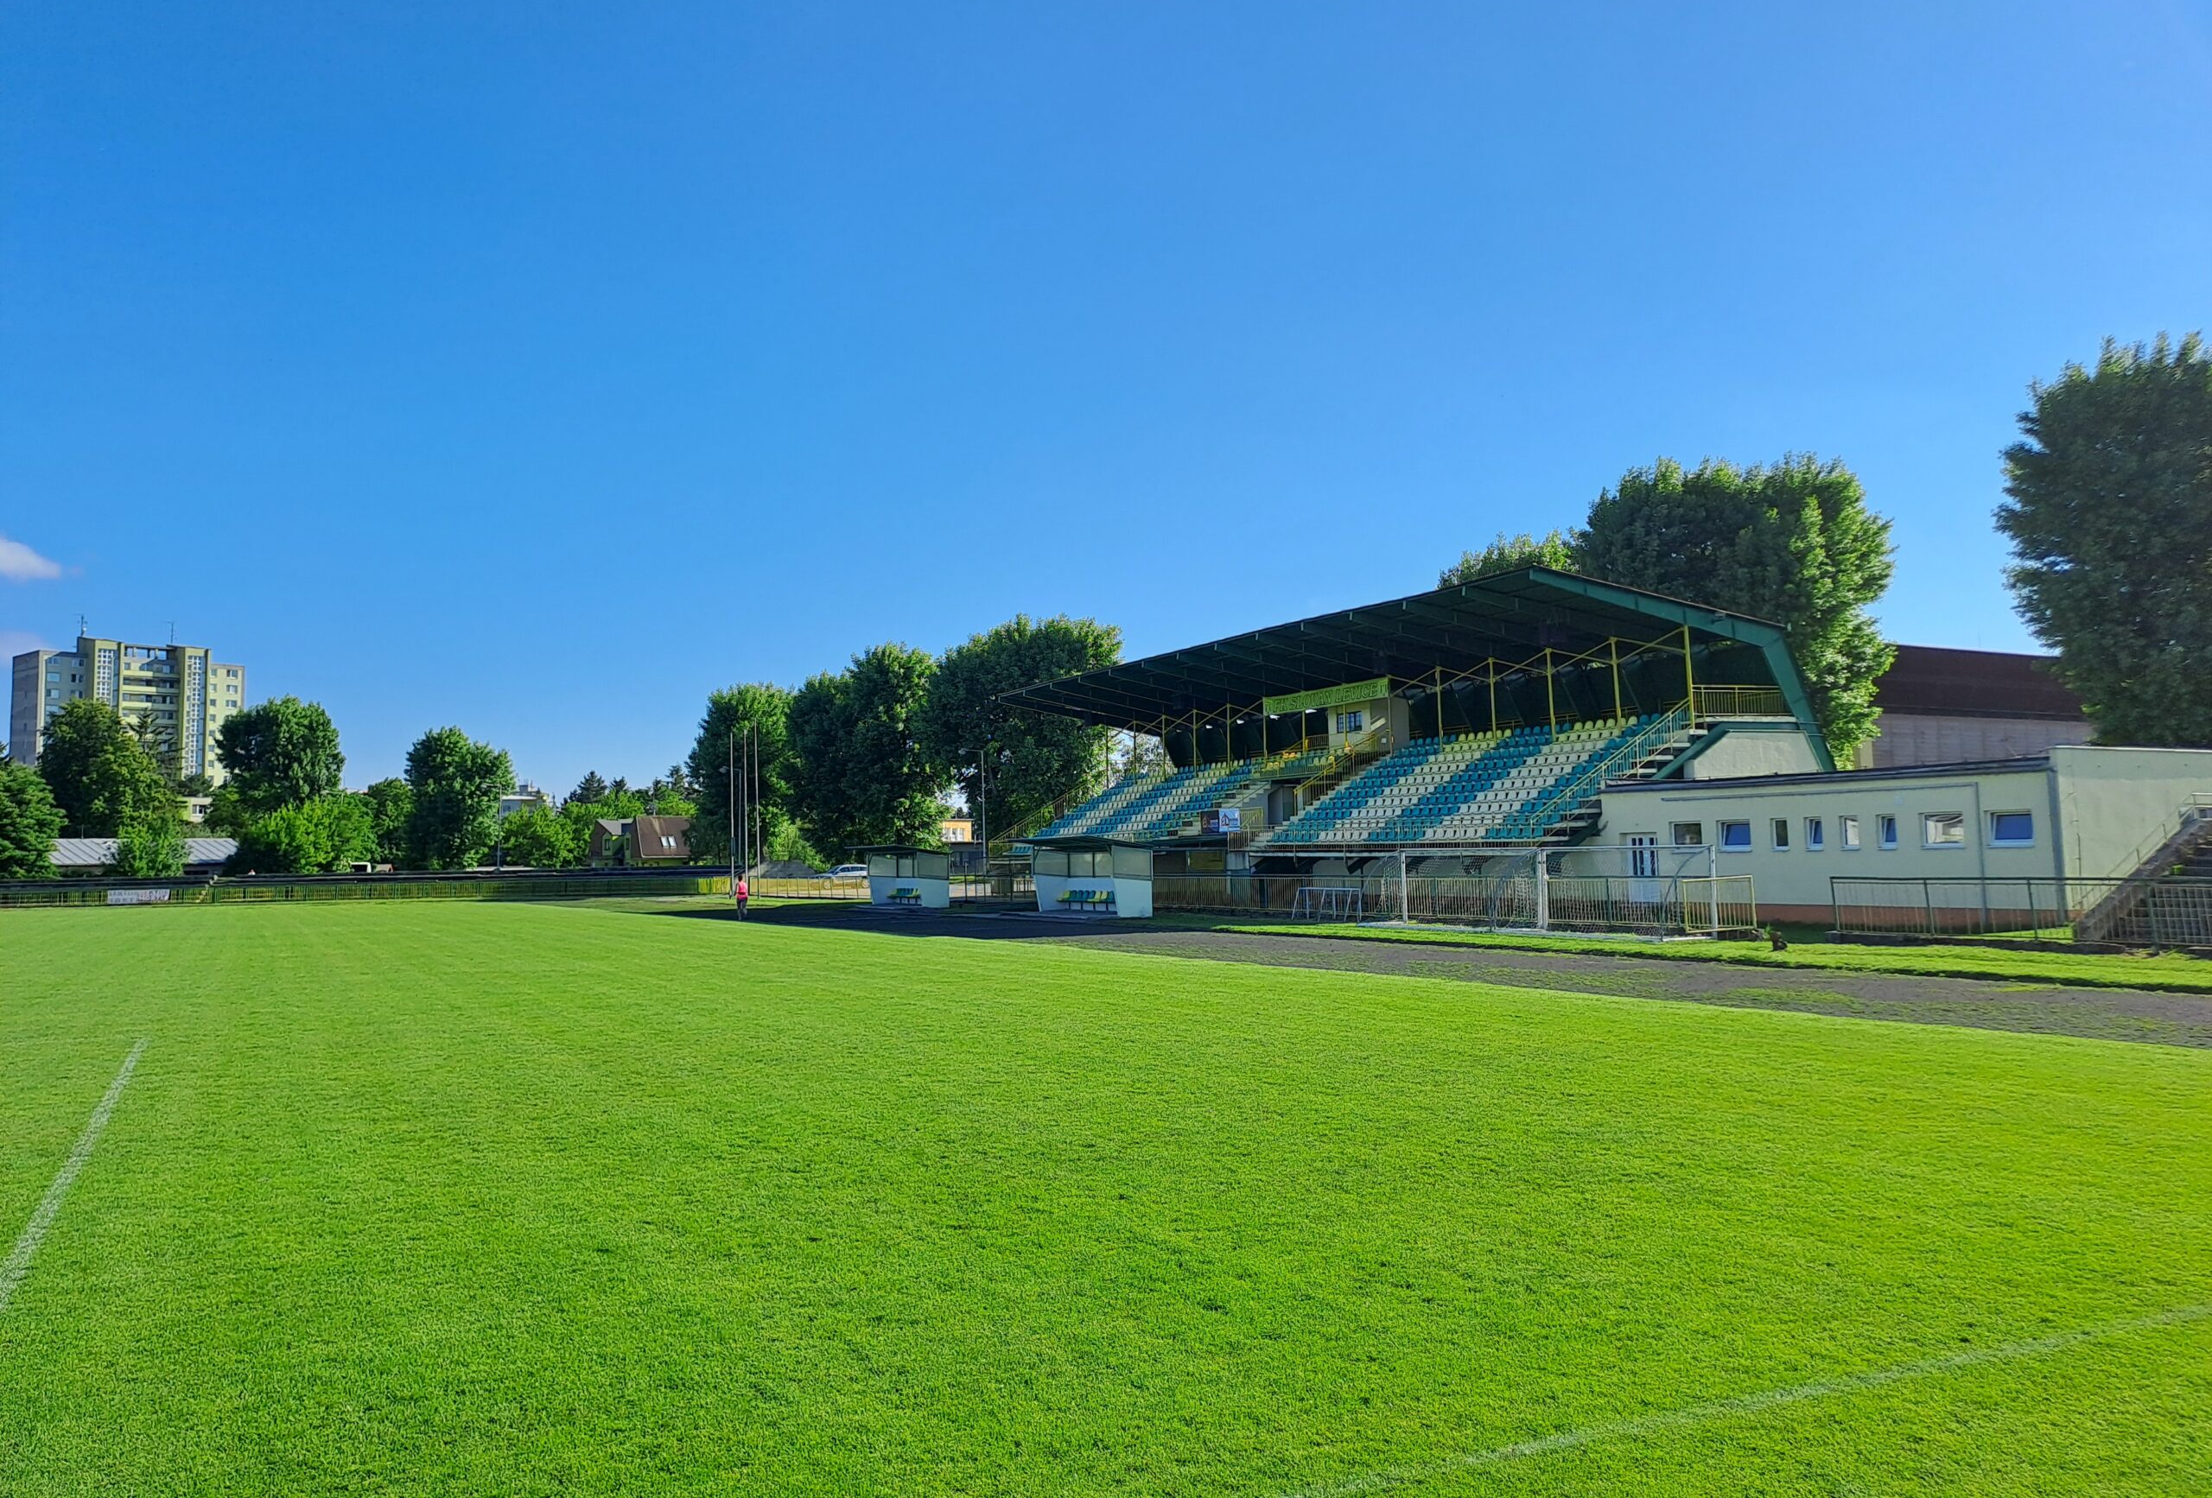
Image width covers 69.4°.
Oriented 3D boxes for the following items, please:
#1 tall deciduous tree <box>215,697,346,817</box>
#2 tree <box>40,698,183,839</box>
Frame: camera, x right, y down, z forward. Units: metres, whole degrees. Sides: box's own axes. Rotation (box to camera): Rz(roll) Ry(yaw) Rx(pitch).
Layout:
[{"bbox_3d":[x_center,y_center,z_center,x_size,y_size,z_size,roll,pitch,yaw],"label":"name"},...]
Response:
[{"bbox_3d":[-72.721,3.825,140.130,11.810,16.690,11.220,2,-5,-27],"label":"tall deciduous tree"},{"bbox_3d":[-96.739,4.584,154.313,13.000,18.780,13.000,2,-5,-32],"label":"tree"}]

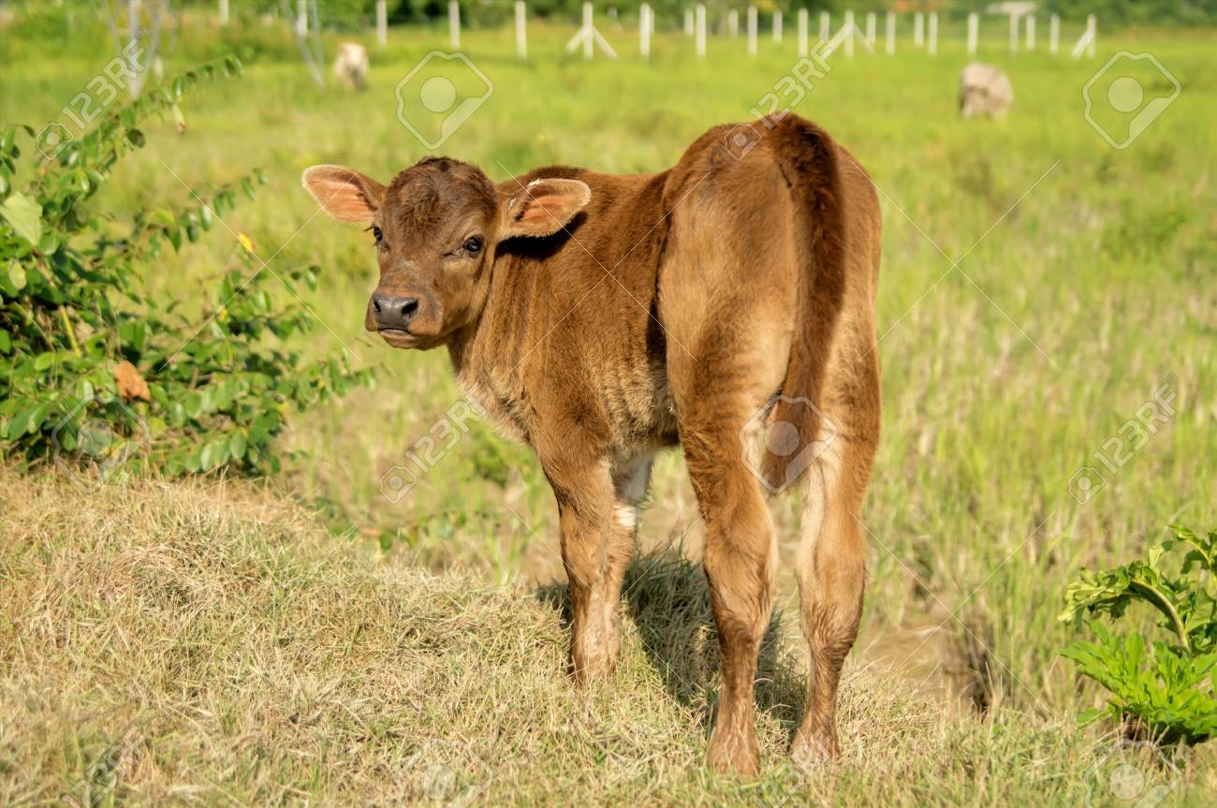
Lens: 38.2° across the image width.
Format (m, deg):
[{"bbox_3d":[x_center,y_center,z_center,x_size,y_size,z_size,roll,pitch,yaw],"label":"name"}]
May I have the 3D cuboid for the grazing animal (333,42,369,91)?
[{"bbox_3d":[-4.991,-6.526,34.000,0.550,1.030,1.600,-1,12,-6],"label":"grazing animal"}]

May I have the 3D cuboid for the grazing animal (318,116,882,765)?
[{"bbox_3d":[-0.040,0.032,2.712,0.645,0.975,0.860,-6,14,-26],"label":"grazing animal"}]

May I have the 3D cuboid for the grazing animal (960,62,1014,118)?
[{"bbox_3d":[6.151,-5.077,28.500,0.520,1.020,1.550,7,14,28],"label":"grazing animal"}]

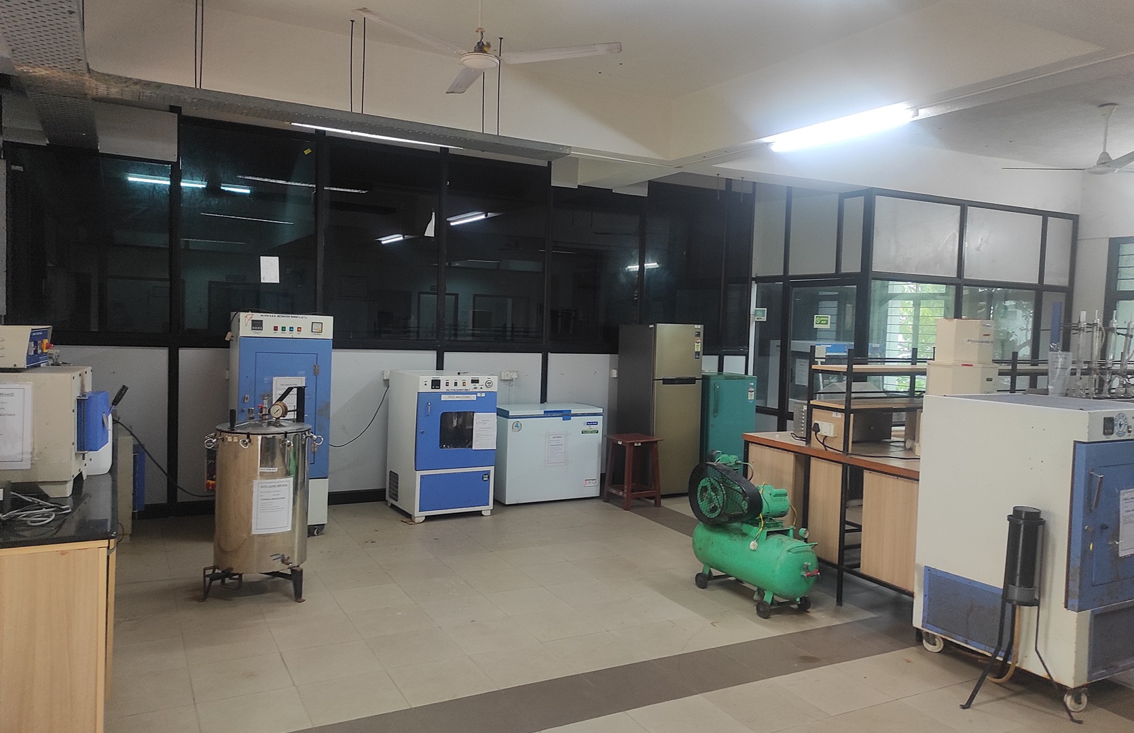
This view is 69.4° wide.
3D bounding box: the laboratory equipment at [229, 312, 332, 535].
[{"bbox_3d":[-2.152,0.426,6.117,0.640,1.628,0.620,0,3,-28],"label":"laboratory equipment"}]

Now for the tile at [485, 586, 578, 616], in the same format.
[{"bbox_3d":[-0.230,1.374,4.778,0.400,0.010,0.400,0,3,-28],"label":"tile"}]

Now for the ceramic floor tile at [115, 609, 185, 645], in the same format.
[{"bbox_3d":[-2.189,1.345,4.184,0.400,0.010,0.400,0,3,-28],"label":"ceramic floor tile"}]

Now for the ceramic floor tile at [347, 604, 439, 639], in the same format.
[{"bbox_3d":[-0.938,1.372,4.394,0.400,0.010,0.400,0,3,-28],"label":"ceramic floor tile"}]

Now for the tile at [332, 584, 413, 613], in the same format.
[{"bbox_3d":[-1.122,1.339,4.732,0.398,0.010,0.396,0,4,-28],"label":"tile"}]

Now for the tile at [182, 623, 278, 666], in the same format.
[{"bbox_3d":[-1.648,1.371,4.027,0.400,0.010,0.396,0,4,-28],"label":"tile"}]

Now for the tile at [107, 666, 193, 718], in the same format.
[{"bbox_3d":[-1.815,1.396,3.490,0.400,0.010,0.396,0,4,-28],"label":"tile"}]

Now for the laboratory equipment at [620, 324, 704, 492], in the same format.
[{"bbox_3d":[0.901,0.403,8.094,0.555,1.625,0.660,0,4,-28],"label":"laboratory equipment"}]

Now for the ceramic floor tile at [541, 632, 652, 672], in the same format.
[{"bbox_3d":[0.141,1.425,4.068,0.398,0.010,0.396,0,4,-28],"label":"ceramic floor tile"}]

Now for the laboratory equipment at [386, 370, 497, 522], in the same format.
[{"bbox_3d":[-1.065,0.641,6.924,0.690,1.170,0.680,0,4,-32],"label":"laboratory equipment"}]

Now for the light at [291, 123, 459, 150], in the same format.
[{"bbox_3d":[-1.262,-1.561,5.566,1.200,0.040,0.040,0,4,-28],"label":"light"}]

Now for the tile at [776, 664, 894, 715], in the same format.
[{"bbox_3d":[1.216,1.478,3.756,0.400,0.010,0.396,0,4,-28],"label":"tile"}]

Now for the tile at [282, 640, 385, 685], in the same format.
[{"bbox_3d":[-1.108,1.397,3.863,0.400,0.010,0.400,0,4,-28],"label":"tile"}]

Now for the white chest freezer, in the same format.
[{"bbox_3d":[-0.228,0.799,7.617,0.968,0.850,0.568,0,3,-28],"label":"white chest freezer"}]

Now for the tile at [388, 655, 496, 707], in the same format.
[{"bbox_3d":[-0.570,1.423,3.705,0.400,0.010,0.398,0,4,-28],"label":"tile"}]

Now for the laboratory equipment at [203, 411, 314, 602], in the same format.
[{"bbox_3d":[-1.776,0.768,4.790,0.590,1.100,0.590,0,4,-31],"label":"laboratory equipment"}]

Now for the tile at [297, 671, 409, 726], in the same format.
[{"bbox_3d":[-0.923,1.423,3.517,0.400,0.010,0.398,0,4,-28],"label":"tile"}]

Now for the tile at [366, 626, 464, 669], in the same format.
[{"bbox_3d":[-0.750,1.394,4.038,0.398,0.010,0.396,0,4,-28],"label":"tile"}]

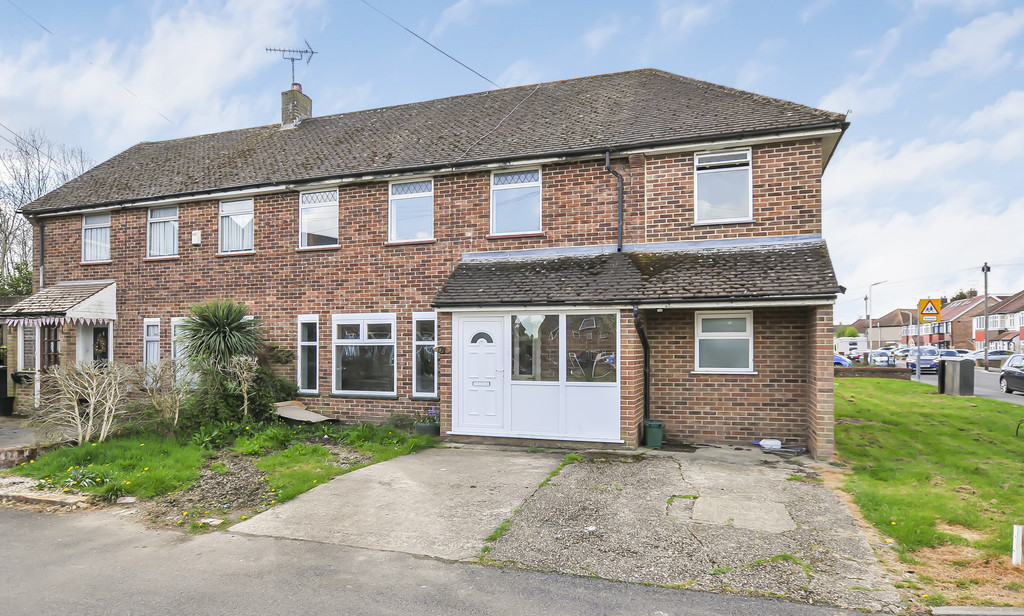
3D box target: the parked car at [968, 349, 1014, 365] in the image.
[{"bbox_3d":[40.144,4.232,50.000,4.300,1.470,1.800,-1,-2,20],"label":"parked car"}]

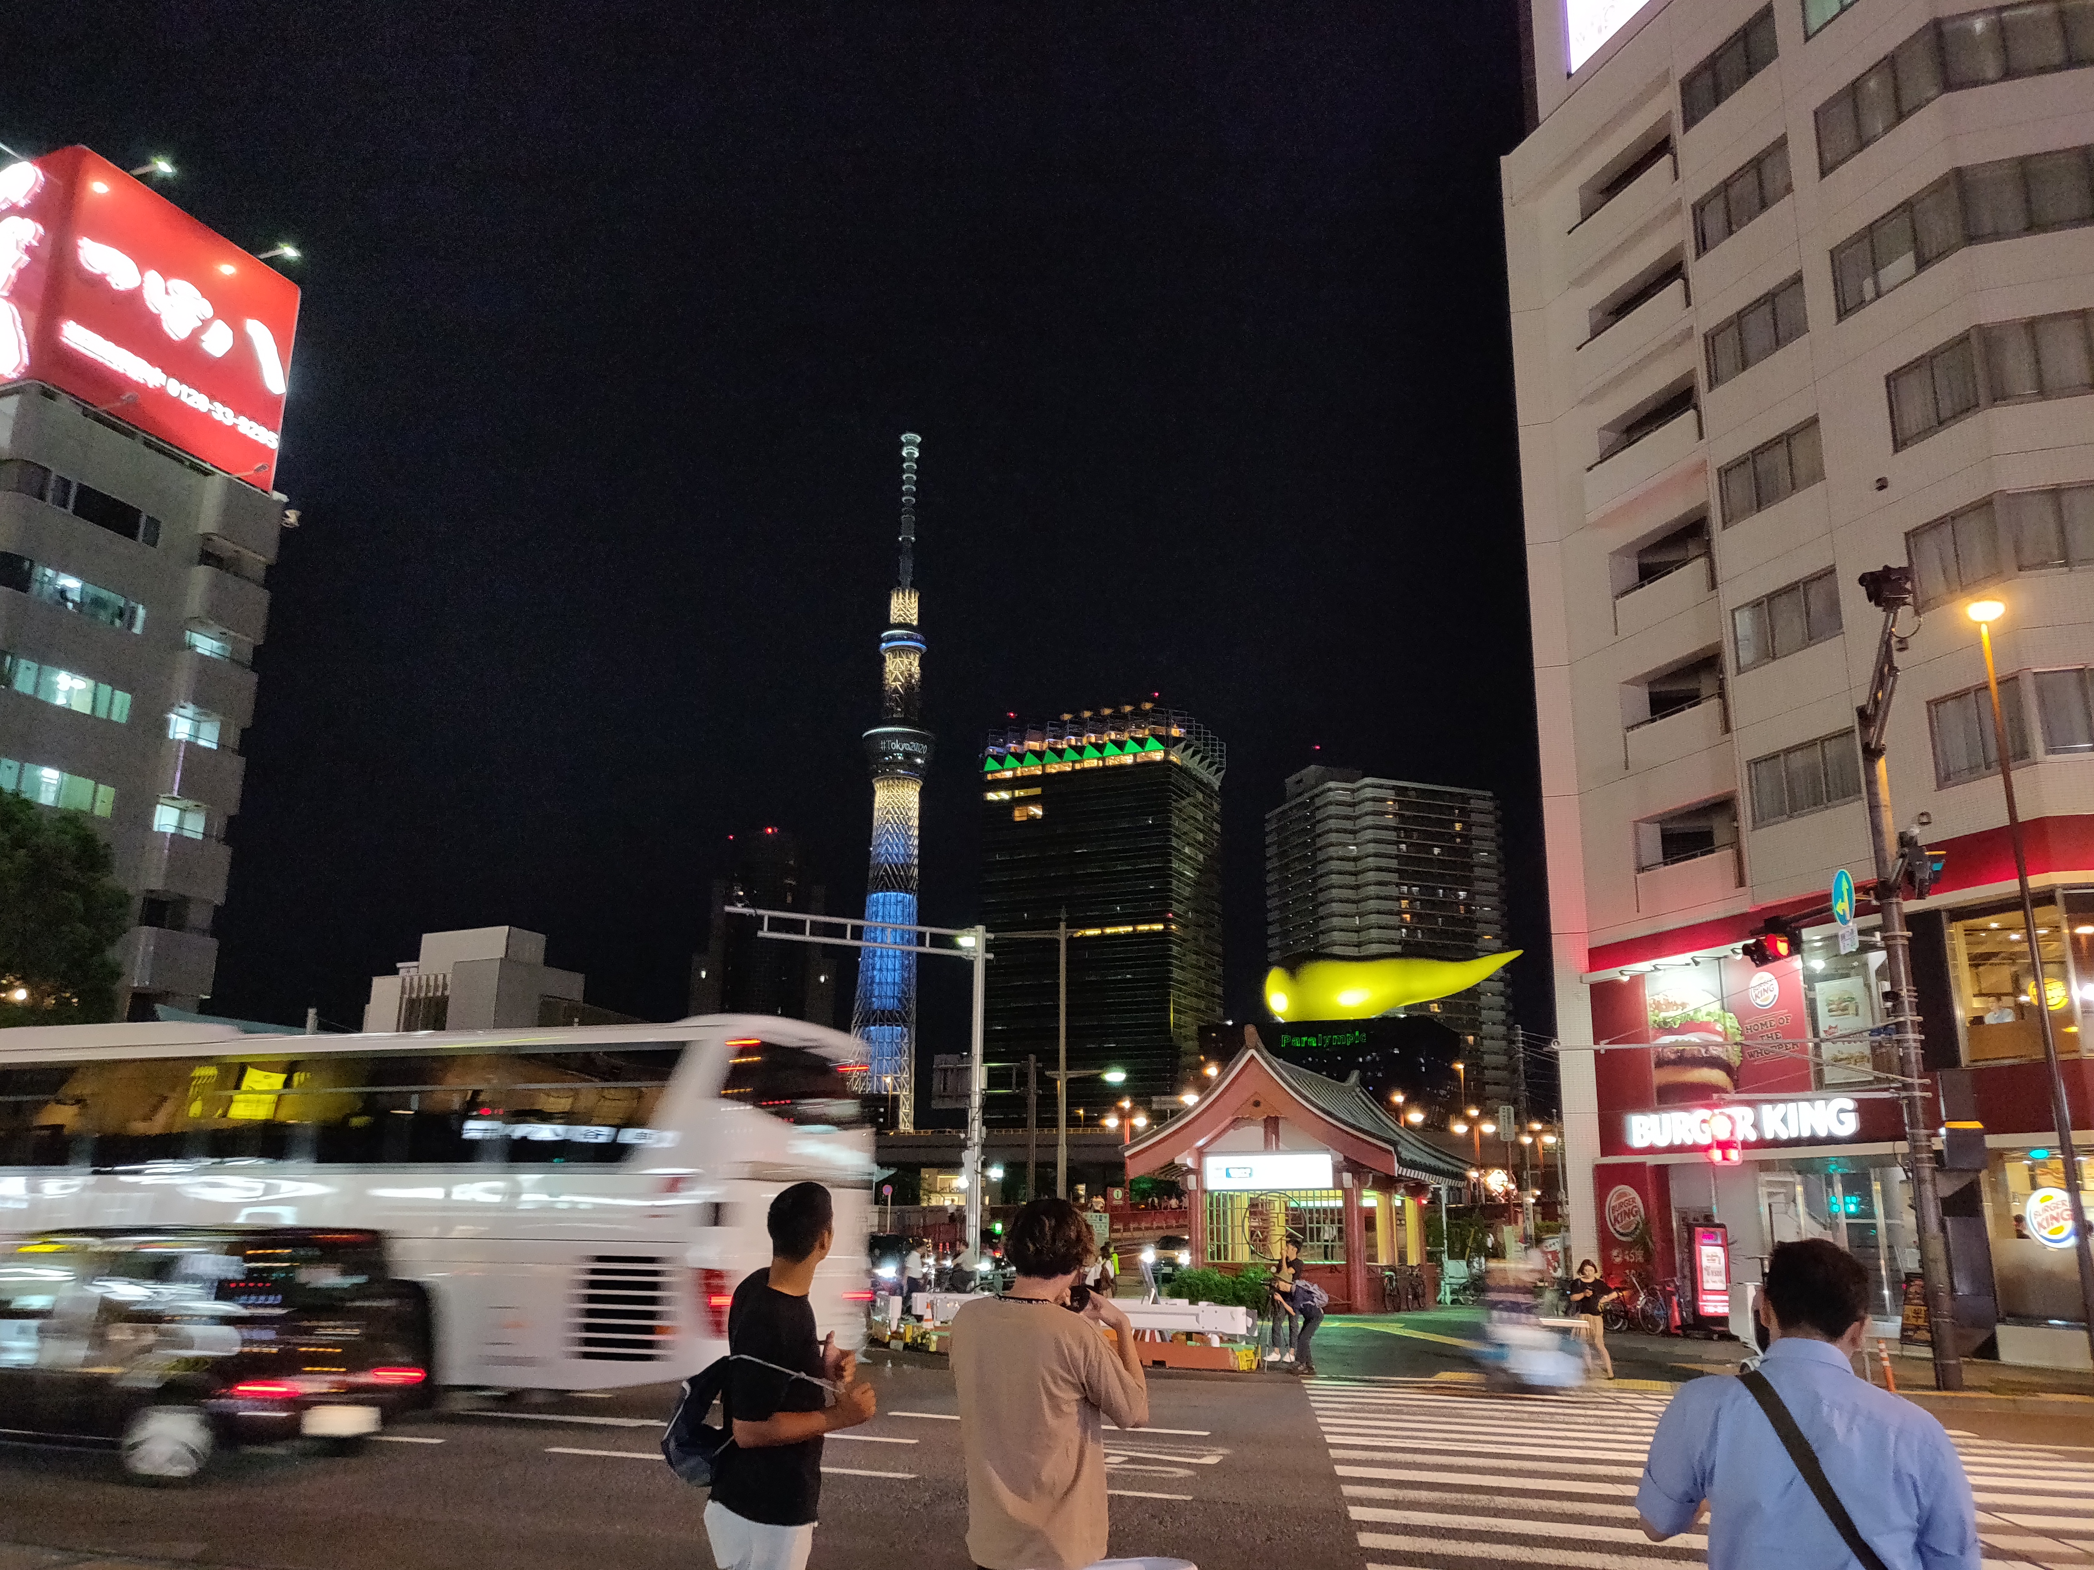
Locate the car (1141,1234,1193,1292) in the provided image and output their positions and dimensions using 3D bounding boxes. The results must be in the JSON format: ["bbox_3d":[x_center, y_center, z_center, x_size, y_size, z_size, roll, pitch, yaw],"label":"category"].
[{"bbox_3d":[3.718,14.612,46.648,1.720,1.500,4.500,0,-16,4],"label":"car"}]

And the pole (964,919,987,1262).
[{"bbox_3d":[-1.813,8.449,40.680,0.400,9.400,0.400,1,-16,0],"label":"pole"}]

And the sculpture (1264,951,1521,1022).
[{"bbox_3d":[59.454,35.187,261.572,44.000,11.500,10.000,-3,-16,13],"label":"sculpture"}]

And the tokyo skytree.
[{"bbox_3d":[-116.810,4.185,1201.161,64.000,634.000,62.000,3,-16,-6],"label":"tokyo skytree"}]

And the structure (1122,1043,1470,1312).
[{"bbox_3d":[5.750,8.620,33.336,6.000,5.400,6.800,-7,-17,26],"label":"structure"}]

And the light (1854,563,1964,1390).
[{"bbox_3d":[11.081,2.132,19.524,0.550,10.500,0.550,-8,-18,29],"label":"light"}]

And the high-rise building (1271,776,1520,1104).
[{"bbox_3d":[69.647,43.727,310.431,36.000,88.000,32.500,7,-16,-19],"label":"high-rise building"}]

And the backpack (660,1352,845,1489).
[{"bbox_3d":[-0.815,1.725,4.137,0.400,0.350,0.280,9,-17,-26],"label":"backpack"}]

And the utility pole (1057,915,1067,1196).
[{"bbox_3d":[0.424,8.485,41.230,0.240,9.900,0.240,1,-16,0],"label":"utility pole"}]

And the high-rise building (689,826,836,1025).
[{"bbox_3d":[-64.713,52.782,342.179,31.500,82.000,28.000,5,-16,-13],"label":"high-rise building"}]

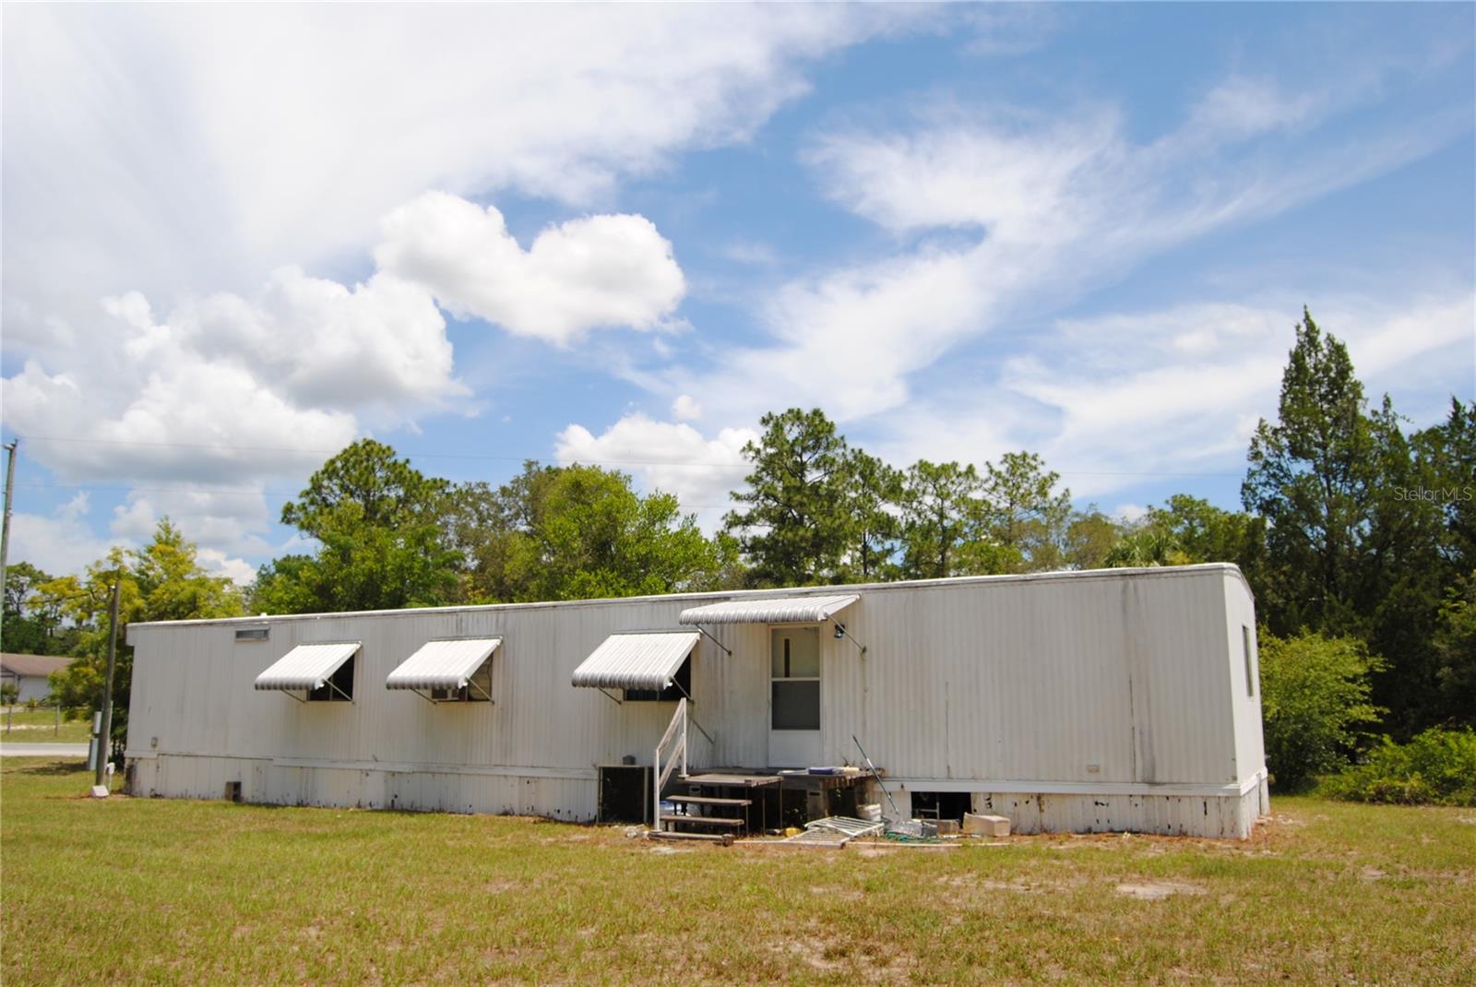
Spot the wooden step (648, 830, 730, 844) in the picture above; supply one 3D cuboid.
[{"bbox_3d":[-0.562,4.130,13.294,1.010,0.110,0.250,-6,-12,28],"label":"wooden step"}]

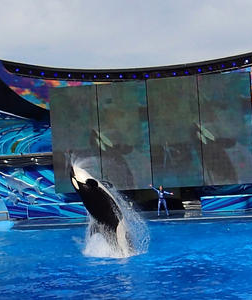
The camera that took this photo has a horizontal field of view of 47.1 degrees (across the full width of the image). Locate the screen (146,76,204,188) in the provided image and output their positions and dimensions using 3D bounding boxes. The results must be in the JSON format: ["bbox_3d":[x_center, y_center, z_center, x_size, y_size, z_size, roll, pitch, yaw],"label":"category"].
[{"bbox_3d":[3.077,-1.077,18.096,3.089,6.750,0.400,-4,0,5],"label":"screen"}]

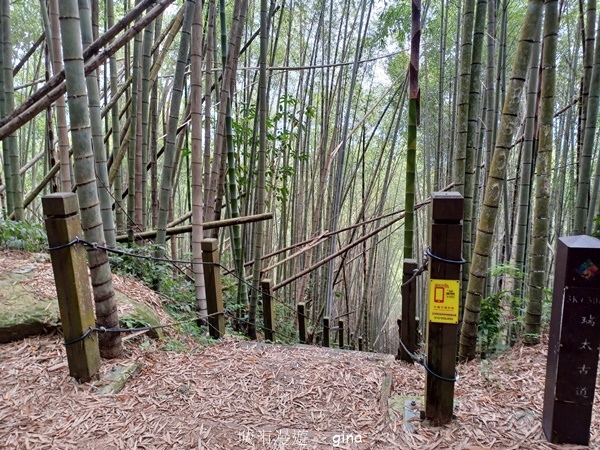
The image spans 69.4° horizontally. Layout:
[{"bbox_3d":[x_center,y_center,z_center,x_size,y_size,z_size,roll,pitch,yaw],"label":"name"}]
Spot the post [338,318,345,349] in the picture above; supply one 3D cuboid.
[{"bbox_3d":[1.159,3.147,11.969,0.125,1.097,0.125,0,12,11],"label":"post"}]

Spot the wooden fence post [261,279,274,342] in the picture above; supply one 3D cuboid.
[{"bbox_3d":[-0.491,1.417,6.873,0.125,1.097,0.125,0,12,11],"label":"wooden fence post"}]

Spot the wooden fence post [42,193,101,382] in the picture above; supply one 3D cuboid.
[{"bbox_3d":[-1.344,0.378,2.576,0.125,1.097,0.125,0,12,7],"label":"wooden fence post"}]

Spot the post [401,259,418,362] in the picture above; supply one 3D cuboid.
[{"bbox_3d":[1.146,0.907,4.535,0.125,1.097,0.125,2,12,17],"label":"post"}]

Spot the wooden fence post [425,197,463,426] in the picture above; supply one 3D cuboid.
[{"bbox_3d":[0.683,0.403,2.072,0.125,1.097,0.125,1,12,14],"label":"wooden fence post"}]

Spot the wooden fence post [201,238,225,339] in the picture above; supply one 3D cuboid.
[{"bbox_3d":[-0.938,0.707,4.700,0.125,1.097,0.125,1,12,13],"label":"wooden fence post"}]

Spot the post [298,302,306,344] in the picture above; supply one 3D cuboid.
[{"bbox_3d":[0.054,2.060,8.433,0.125,1.097,0.125,0,12,11],"label":"post"}]

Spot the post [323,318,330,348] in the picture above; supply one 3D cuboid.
[{"bbox_3d":[0.640,2.708,10.201,0.125,1.097,0.125,0,12,11],"label":"post"}]

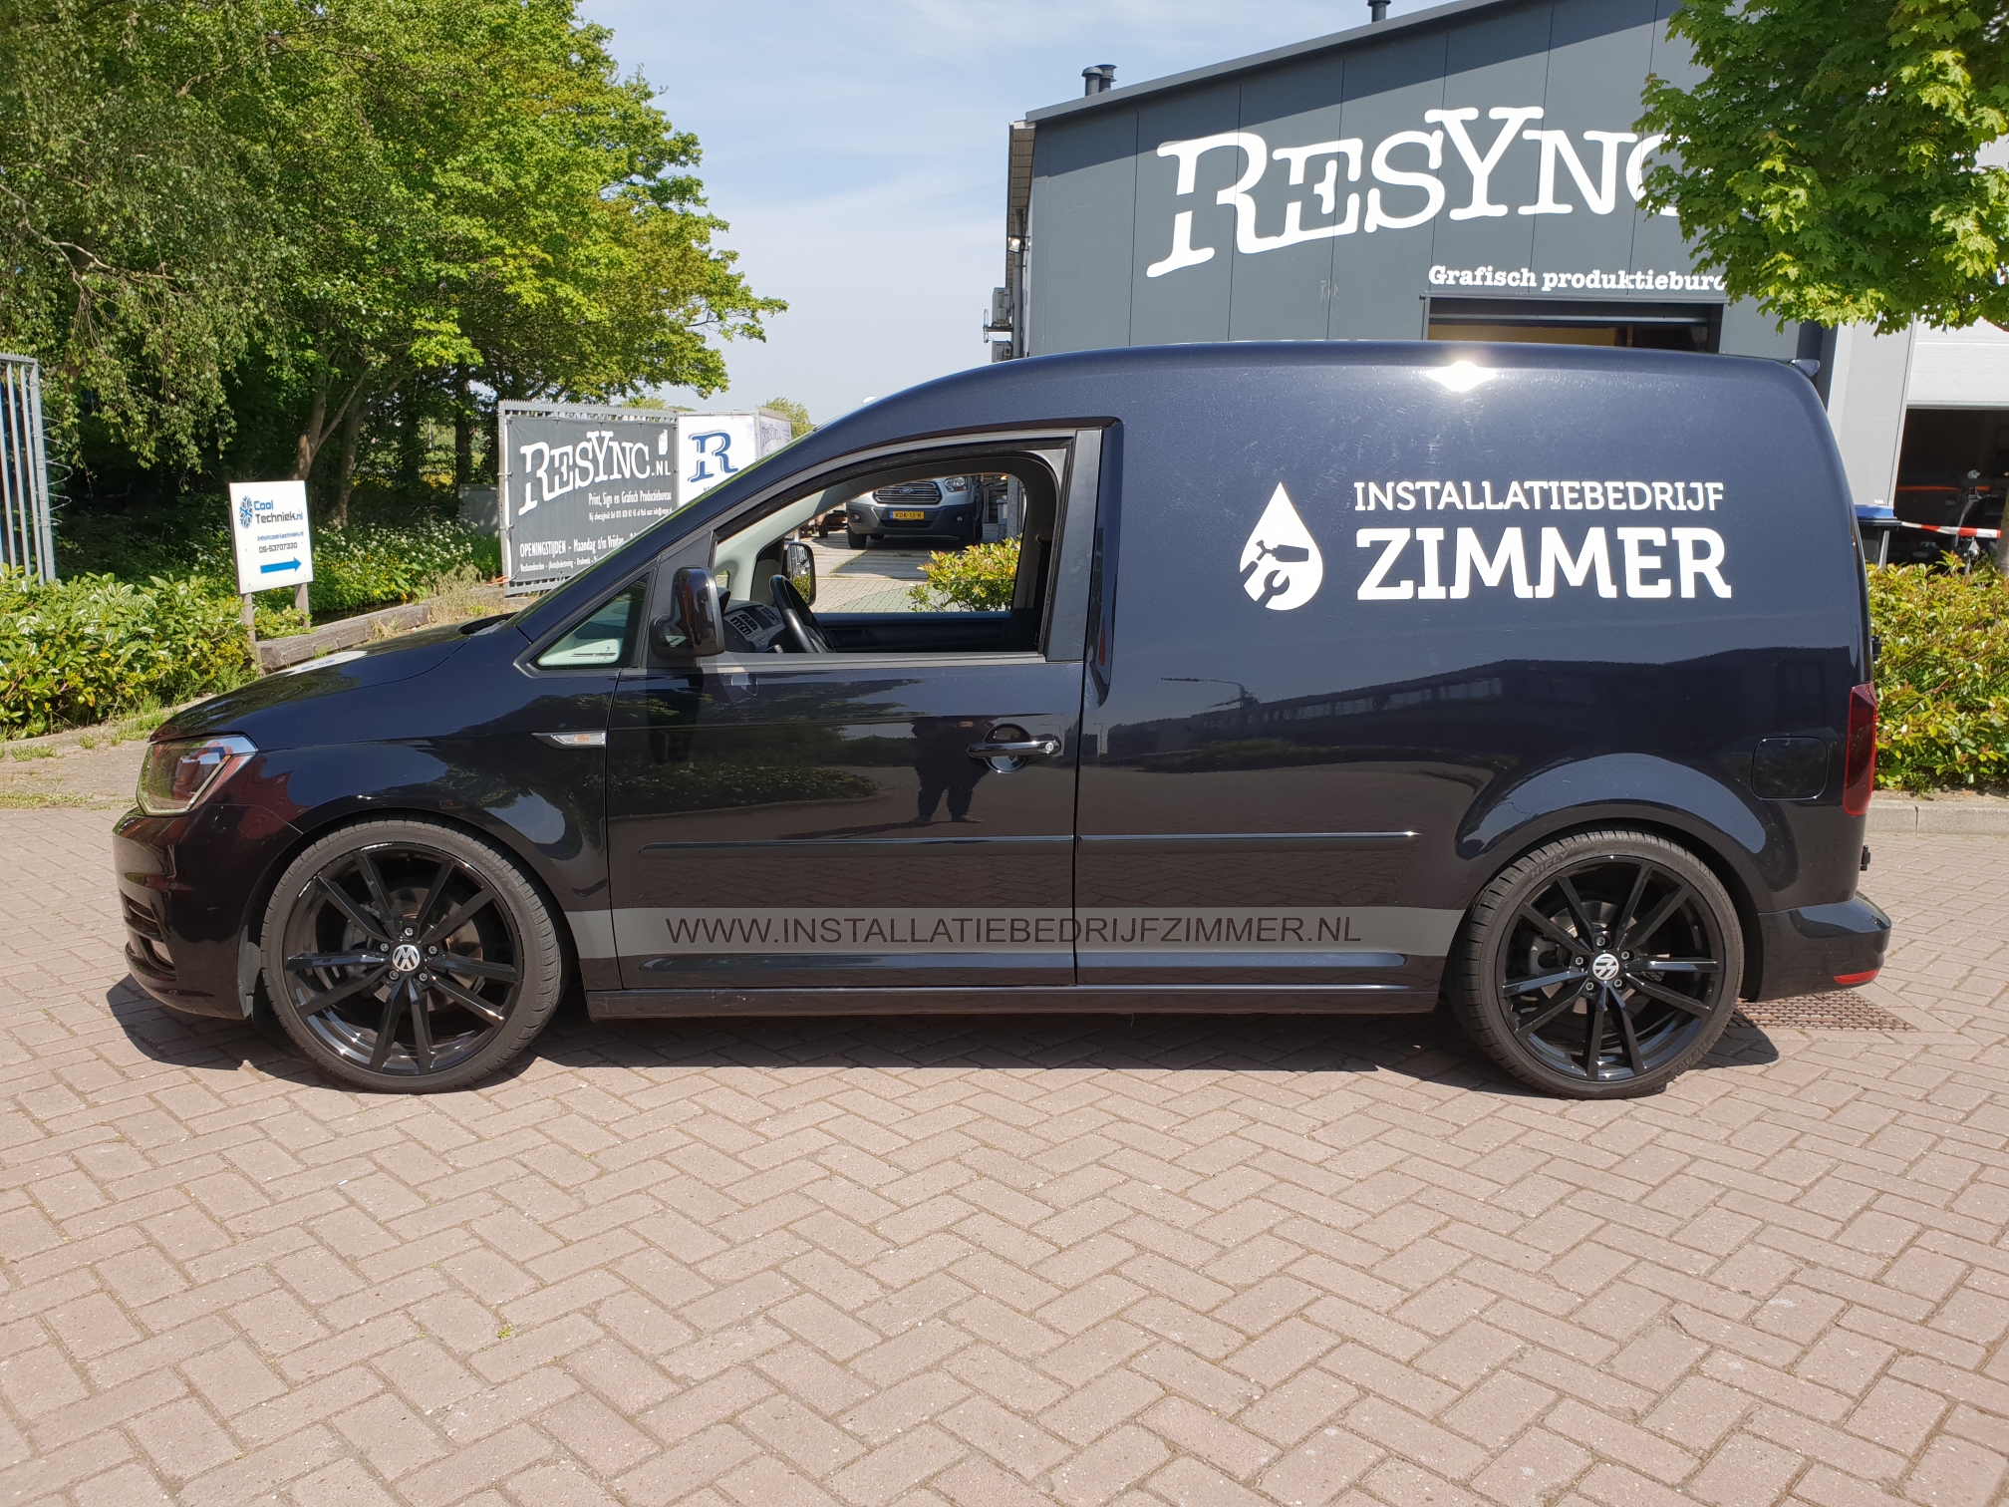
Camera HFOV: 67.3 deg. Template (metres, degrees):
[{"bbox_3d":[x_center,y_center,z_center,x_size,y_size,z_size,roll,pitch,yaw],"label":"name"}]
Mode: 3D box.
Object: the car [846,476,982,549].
[{"bbox_3d":[-1.351,-4.678,25.038,2.060,2.450,5.500,1,10,1],"label":"car"}]

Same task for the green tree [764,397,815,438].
[{"bbox_3d":[-8.472,-11.724,58.883,2.900,4.312,2.900,1,10,0],"label":"green tree"}]

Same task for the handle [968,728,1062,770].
[{"bbox_3d":[0.023,-0.012,3.248,0.205,0.070,0.060,1,10,-2],"label":"handle"}]

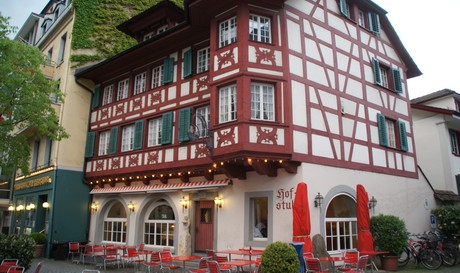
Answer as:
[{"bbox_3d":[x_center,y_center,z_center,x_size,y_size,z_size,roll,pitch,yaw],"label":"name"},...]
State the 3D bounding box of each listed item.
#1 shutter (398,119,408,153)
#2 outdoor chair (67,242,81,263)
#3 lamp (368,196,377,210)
[{"bbox_3d":[8.153,0.000,16.198,0.630,1.410,0.060,10,-16,-36],"label":"shutter"},{"bbox_3d":[-6.873,5.138,15.194,0.540,0.840,0.480,-11,-17,42],"label":"outdoor chair"},{"bbox_3d":[5.689,2.649,13.618,0.240,0.490,0.290,10,-16,-36],"label":"lamp"}]

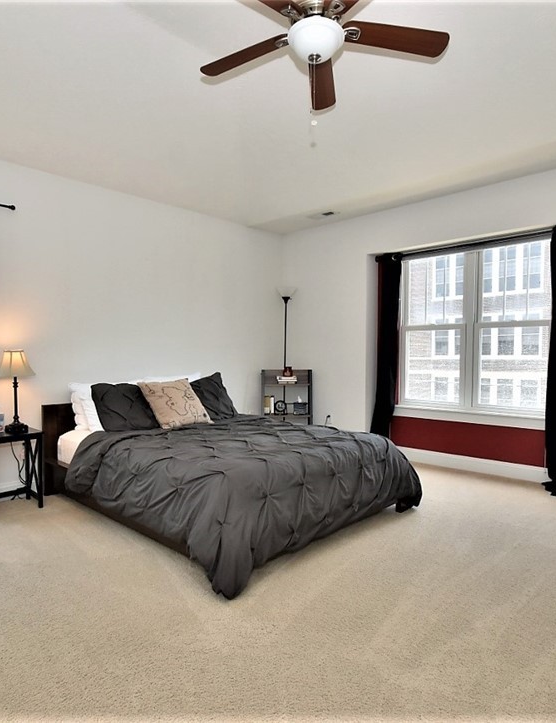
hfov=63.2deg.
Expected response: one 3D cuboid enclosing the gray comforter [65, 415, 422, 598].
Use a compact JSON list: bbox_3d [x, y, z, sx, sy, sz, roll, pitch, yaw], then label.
[{"bbox_3d":[-0.287,0.775,3.264,1.940,0.520,1.700,1,2,43],"label":"gray comforter"}]

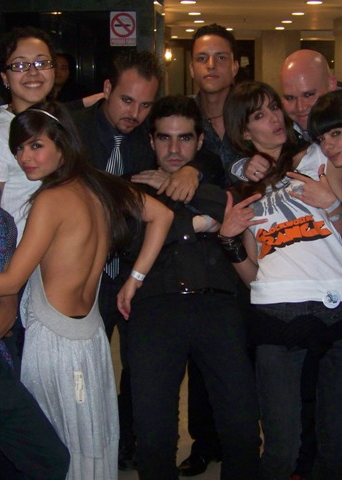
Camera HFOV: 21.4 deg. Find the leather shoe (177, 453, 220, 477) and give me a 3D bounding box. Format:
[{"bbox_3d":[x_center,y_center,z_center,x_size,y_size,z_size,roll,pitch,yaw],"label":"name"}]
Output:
[{"bbox_3d":[0.122,0.879,3.746,0.105,0.110,0.285,10,14,41],"label":"leather shoe"}]

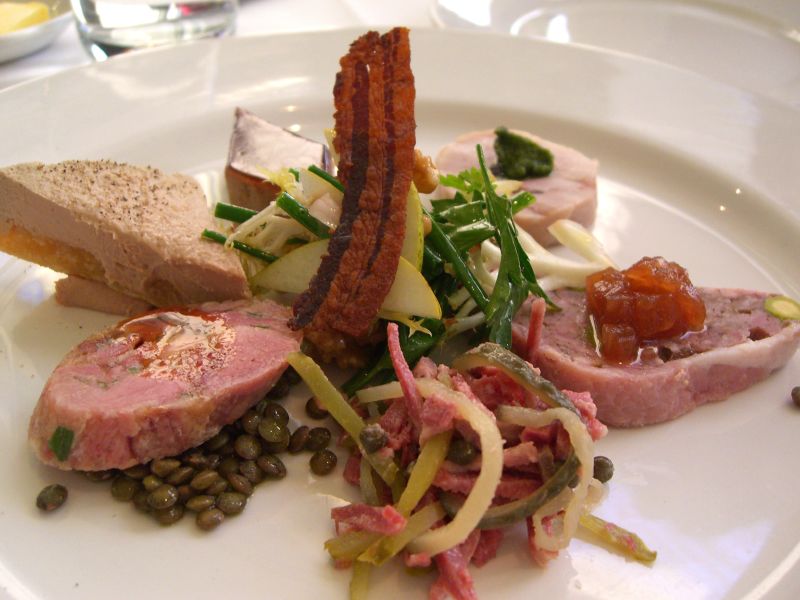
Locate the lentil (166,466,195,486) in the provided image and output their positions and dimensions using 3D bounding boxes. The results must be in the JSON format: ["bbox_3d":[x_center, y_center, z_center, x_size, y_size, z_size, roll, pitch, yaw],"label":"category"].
[{"bbox_3d":[-0.042,0.034,0.169,0.006,0.003,0.006,-29,-3,20],"label":"lentil"}]

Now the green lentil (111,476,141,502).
[{"bbox_3d":[-0.056,0.039,0.181,0.006,0.004,0.006,1,35,0],"label":"green lentil"}]

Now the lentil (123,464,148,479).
[{"bbox_3d":[-0.056,0.036,0.185,0.006,0.004,0.006,1,35,0],"label":"lentil"}]

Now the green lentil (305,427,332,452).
[{"bbox_3d":[-0.017,0.029,0.184,0.006,0.004,0.006,16,51,-10],"label":"green lentil"}]

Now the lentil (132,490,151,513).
[{"bbox_3d":[-0.049,0.039,0.170,0.006,0.004,0.006,-19,44,13],"label":"lentil"}]

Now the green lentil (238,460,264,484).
[{"bbox_3d":[-0.031,0.036,0.184,0.006,0.004,0.006,30,37,0],"label":"green lentil"}]

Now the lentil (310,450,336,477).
[{"bbox_3d":[-0.016,0.033,0.179,0.006,0.004,0.006,2,72,-6],"label":"lentil"}]

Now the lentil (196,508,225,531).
[{"bbox_3d":[-0.038,0.044,0.175,0.006,0.004,0.006,-16,28,0],"label":"lentil"}]

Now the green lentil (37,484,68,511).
[{"bbox_3d":[-0.068,0.039,0.171,0.006,0.004,0.006,-13,28,9],"label":"green lentil"}]

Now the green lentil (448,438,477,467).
[{"bbox_3d":[0.012,0.029,0.170,0.006,0.003,0.006,1,37,-1],"label":"green lentil"}]

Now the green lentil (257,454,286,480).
[{"bbox_3d":[-0.026,0.034,0.177,0.004,0.007,0.007,-45,25,6],"label":"green lentil"}]

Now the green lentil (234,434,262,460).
[{"bbox_3d":[-0.030,0.029,0.174,0.006,0.003,0.006,5,48,-4],"label":"green lentil"}]

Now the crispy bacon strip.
[{"bbox_3d":[-0.008,-0.026,0.202,0.022,0.073,0.010,12,15,-1],"label":"crispy bacon strip"}]

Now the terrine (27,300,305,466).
[{"bbox_3d":[-0.048,0.017,0.181,0.054,0.015,0.031,-16,43,-28],"label":"terrine"}]

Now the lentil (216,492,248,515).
[{"bbox_3d":[-0.034,0.041,0.178,0.006,0.004,0.006,1,35,0],"label":"lentil"}]

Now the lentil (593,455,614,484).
[{"bbox_3d":[0.040,0.034,0.177,0.006,0.006,0.004,27,-5,-17],"label":"lentil"}]

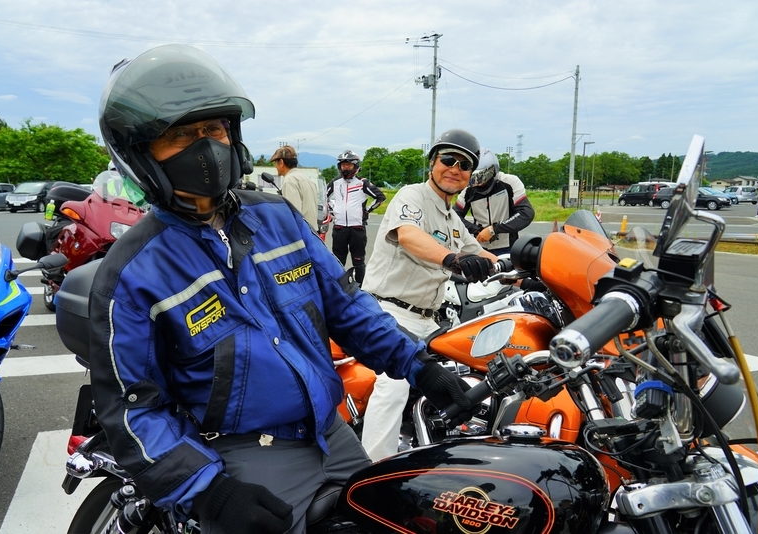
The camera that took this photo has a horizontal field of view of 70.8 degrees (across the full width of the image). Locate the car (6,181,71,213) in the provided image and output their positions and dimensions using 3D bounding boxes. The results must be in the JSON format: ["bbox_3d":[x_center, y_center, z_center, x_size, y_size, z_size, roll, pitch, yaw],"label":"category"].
[{"bbox_3d":[-20.064,-4.241,31.869,1.820,1.760,4.750,0,9,-2],"label":"car"}]

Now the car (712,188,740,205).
[{"bbox_3d":[27.962,-5.936,44.890,4.200,1.480,1.720,6,10,34],"label":"car"}]

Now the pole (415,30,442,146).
[{"bbox_3d":[4.136,-11.650,42.779,2.000,13.500,0.800,-1,8,-6],"label":"pole"}]

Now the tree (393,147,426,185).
[{"bbox_3d":[5.431,-16.761,93.568,6.200,9.200,6.200,0,8,0],"label":"tree"}]

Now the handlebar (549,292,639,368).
[{"bbox_3d":[0.227,0.067,0.560,0.137,0.041,0.041,-20,20,-40],"label":"handlebar"}]

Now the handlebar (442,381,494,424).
[{"bbox_3d":[0.198,0.305,1.220,0.140,0.040,0.040,-43,-13,27],"label":"handlebar"}]

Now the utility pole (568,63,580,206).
[{"bbox_3d":[15.890,-10.632,43.431,0.360,11.300,0.360,0,8,0],"label":"utility pole"}]

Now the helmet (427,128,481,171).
[{"bbox_3d":[0.318,-0.493,2.250,0.230,0.170,0.280,13,8,-9],"label":"helmet"}]

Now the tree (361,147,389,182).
[{"bbox_3d":[-0.623,-16.761,93.568,6.000,9.200,6.000,0,8,0],"label":"tree"}]

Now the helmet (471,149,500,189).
[{"bbox_3d":[0.771,-0.709,3.900,0.260,0.275,0.340,3,40,32],"label":"helmet"}]

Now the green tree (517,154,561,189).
[{"bbox_3d":[39.110,-23.149,130.000,10.500,8.600,9.000,0,9,0],"label":"green tree"}]

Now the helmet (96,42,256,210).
[{"bbox_3d":[-0.387,-0.257,1.020,0.335,0.285,0.260,7,12,44],"label":"helmet"}]

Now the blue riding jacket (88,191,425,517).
[{"bbox_3d":[-0.261,0.138,1.120,0.640,0.580,0.420,-5,9,-30],"label":"blue riding jacket"}]

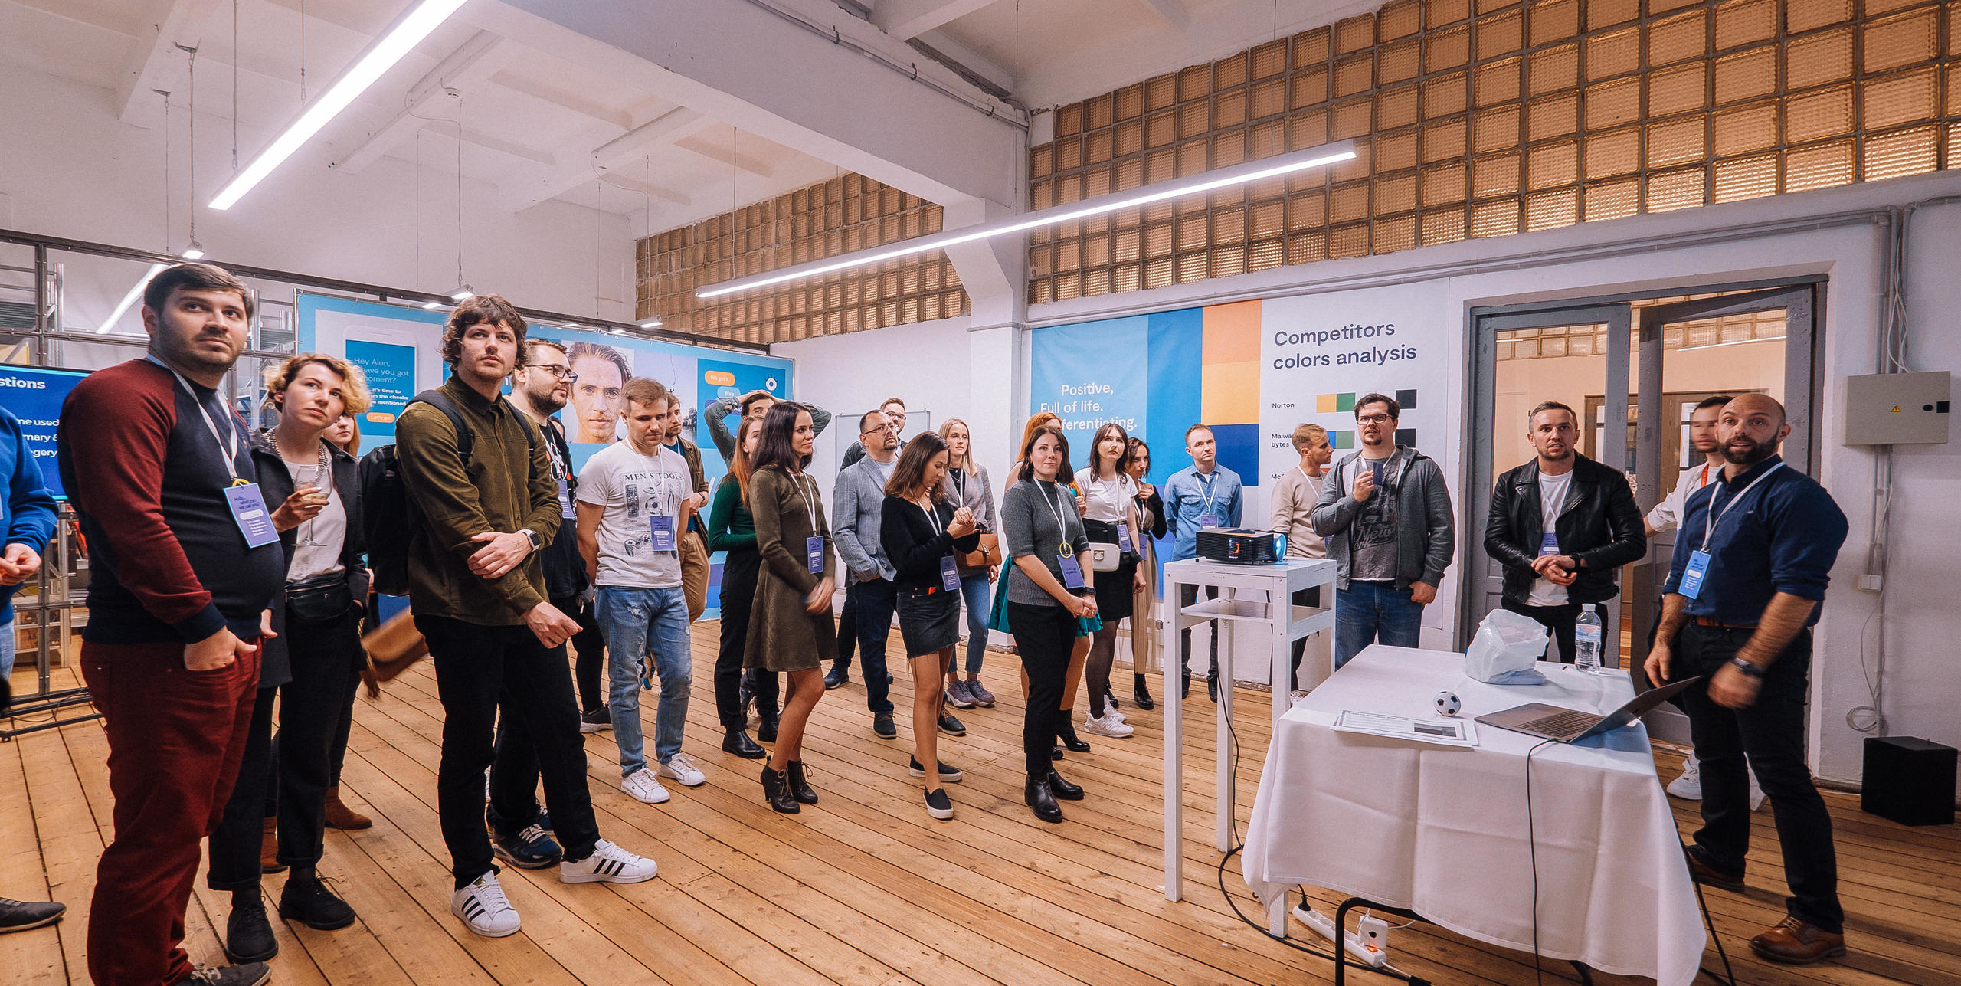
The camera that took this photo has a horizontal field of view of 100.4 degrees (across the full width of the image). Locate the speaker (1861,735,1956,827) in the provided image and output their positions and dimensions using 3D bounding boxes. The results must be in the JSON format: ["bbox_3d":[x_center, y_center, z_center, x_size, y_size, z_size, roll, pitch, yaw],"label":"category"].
[{"bbox_3d":[3.802,1.174,3.339,0.218,0.303,0.164,0,1,-2],"label":"speaker"}]

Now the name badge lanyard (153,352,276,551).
[{"bbox_3d":[-1.858,-0.098,1.980,0.200,0.440,0.160,0,1,-5],"label":"name badge lanyard"}]

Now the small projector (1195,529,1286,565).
[{"bbox_3d":[0.888,0.182,2.765,0.220,0.095,0.280,2,2,39],"label":"small projector"}]

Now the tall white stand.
[{"bbox_3d":[0.903,0.775,2.709,0.385,1.085,0.472,2,2,39],"label":"tall white stand"}]

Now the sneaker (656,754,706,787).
[{"bbox_3d":[-1.362,1.240,3.732,0.295,0.110,0.105,1,2,31],"label":"sneaker"}]

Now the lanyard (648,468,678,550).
[{"bbox_3d":[-1.339,0.071,3.440,0.140,0.375,0.080,0,2,-24],"label":"lanyard"}]

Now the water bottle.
[{"bbox_3d":[1.957,0.459,2.624,0.067,0.215,0.067,0,1,0],"label":"water bottle"}]

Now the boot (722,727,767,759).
[{"bbox_3d":[-1.175,1.213,4.063,0.265,0.150,0.100,1,2,28],"label":"boot"}]

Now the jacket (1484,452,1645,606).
[{"bbox_3d":[2.390,0.150,3.380,0.590,0.610,0.350,2,2,41],"label":"jacket"}]

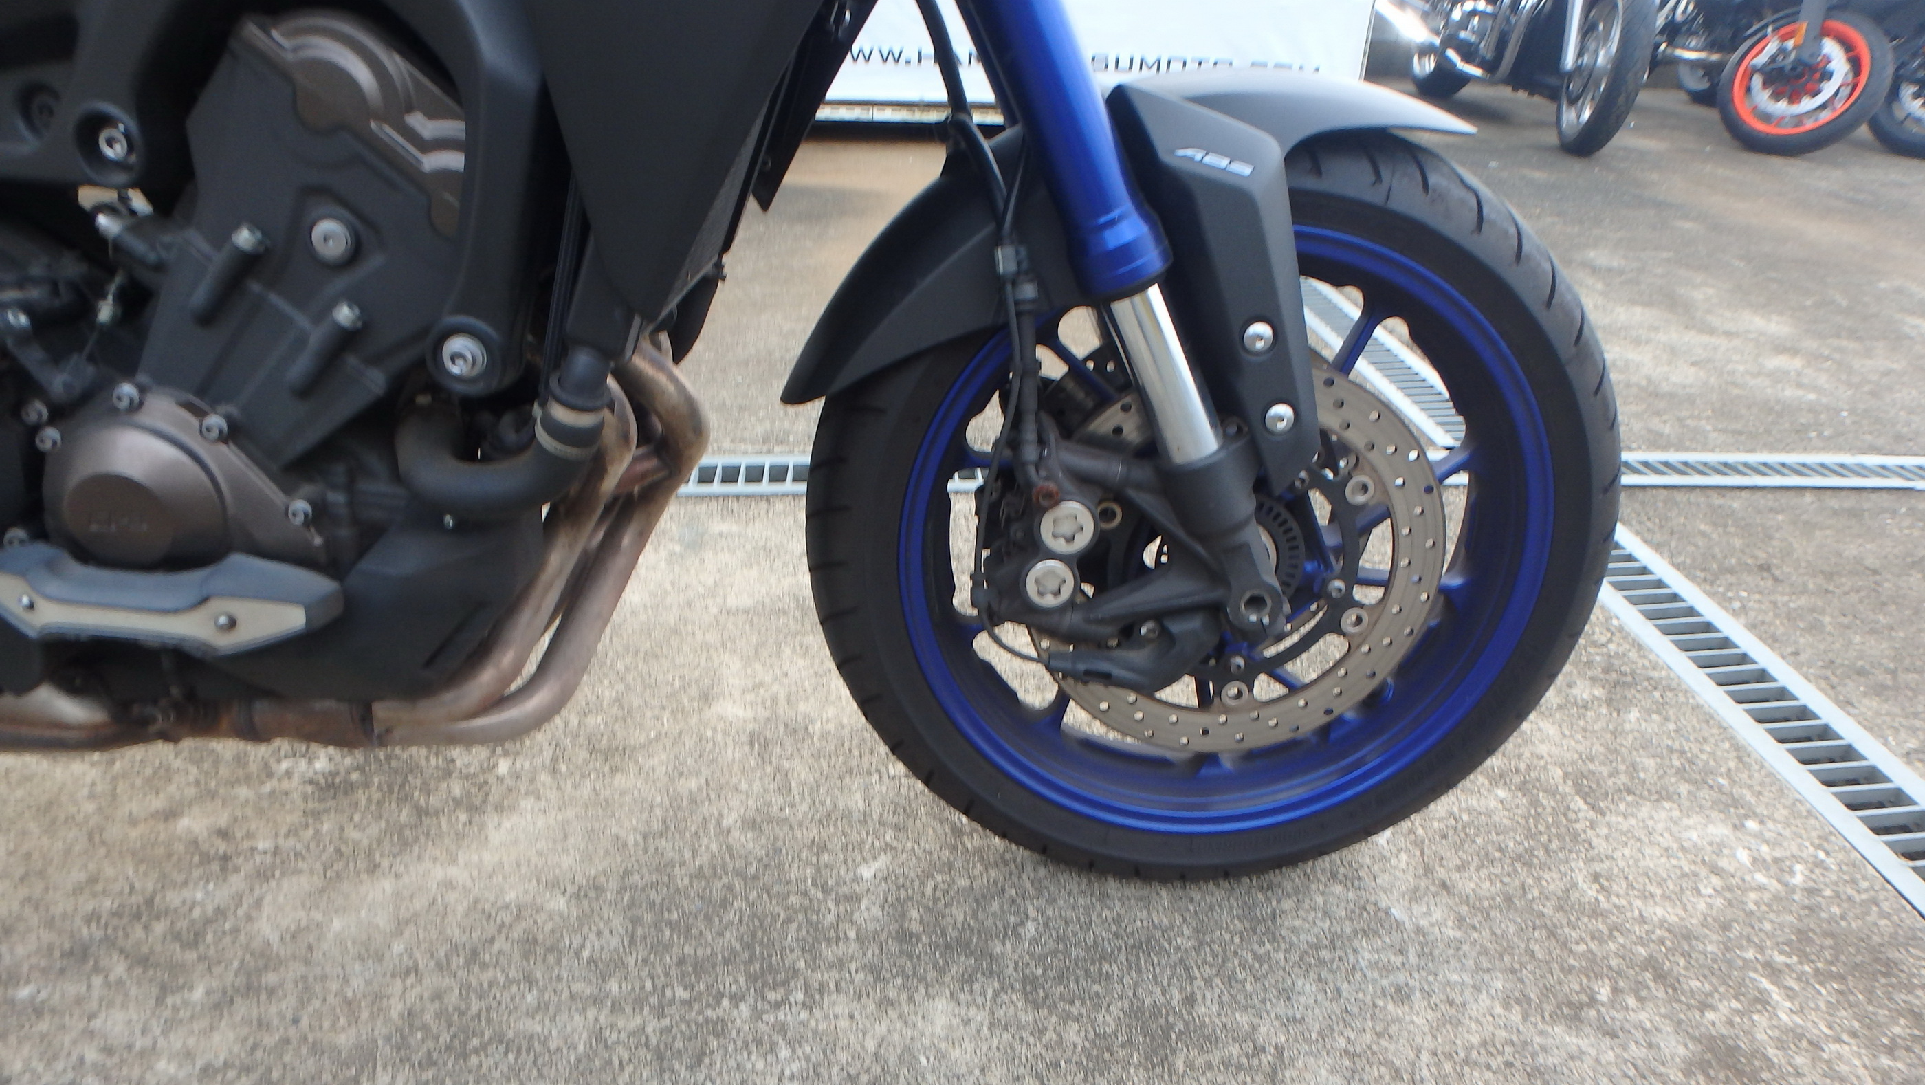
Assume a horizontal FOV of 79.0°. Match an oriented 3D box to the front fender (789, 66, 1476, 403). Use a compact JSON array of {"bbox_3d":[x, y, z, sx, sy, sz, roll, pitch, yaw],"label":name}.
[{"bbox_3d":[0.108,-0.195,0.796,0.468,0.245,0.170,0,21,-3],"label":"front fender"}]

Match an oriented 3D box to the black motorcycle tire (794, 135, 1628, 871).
[{"bbox_3d":[0.186,-0.006,0.874,0.600,0.600,0.120,0,21,-3],"label":"black motorcycle tire"}]

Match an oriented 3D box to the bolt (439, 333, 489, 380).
[{"bbox_3d":[-0.269,-0.100,0.630,0.025,0.025,0.016,0,21,-4],"label":"bolt"}]

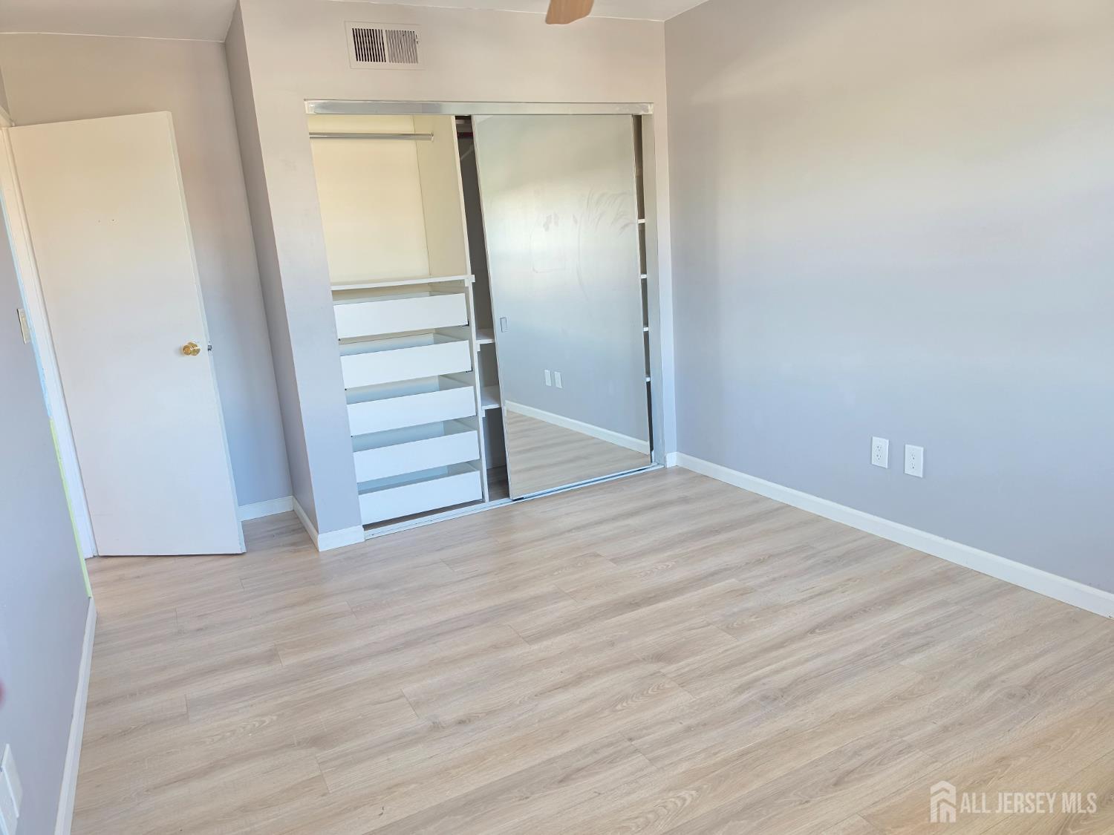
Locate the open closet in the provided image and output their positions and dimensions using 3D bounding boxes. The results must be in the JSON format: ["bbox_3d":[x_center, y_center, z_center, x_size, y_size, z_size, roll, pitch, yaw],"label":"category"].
[{"bbox_3d":[-0.371,-0.578,4.094,1.830,2.010,0.700,-11,14,-26],"label":"open closet"}]

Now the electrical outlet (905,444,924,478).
[{"bbox_3d":[1.442,0.178,2.997,0.010,0.124,0.080,-11,14,-26],"label":"electrical outlet"}]

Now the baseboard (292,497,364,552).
[{"bbox_3d":[-1.205,0.522,3.868,0.225,0.090,0.760,-11,14,-26],"label":"baseboard"}]

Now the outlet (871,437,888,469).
[{"bbox_3d":[1.366,0.149,3.138,0.010,0.124,0.080,-11,14,-26],"label":"outlet"}]

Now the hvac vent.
[{"bbox_3d":[-0.755,-1.647,3.278,0.335,0.192,0.020,-11,14,-26],"label":"hvac vent"}]

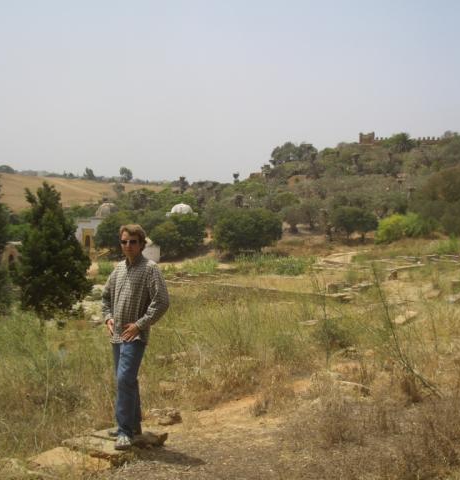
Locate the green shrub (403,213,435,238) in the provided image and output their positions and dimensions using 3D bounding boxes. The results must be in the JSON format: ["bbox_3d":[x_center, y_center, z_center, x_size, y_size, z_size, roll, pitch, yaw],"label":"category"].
[{"bbox_3d":[17.478,-1.344,60.000,2.967,2.411,2.670,0,2,0],"label":"green shrub"}]

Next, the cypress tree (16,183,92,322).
[{"bbox_3d":[-5.486,0.325,20.000,2.349,4.203,2.231,0,2,0],"label":"cypress tree"}]

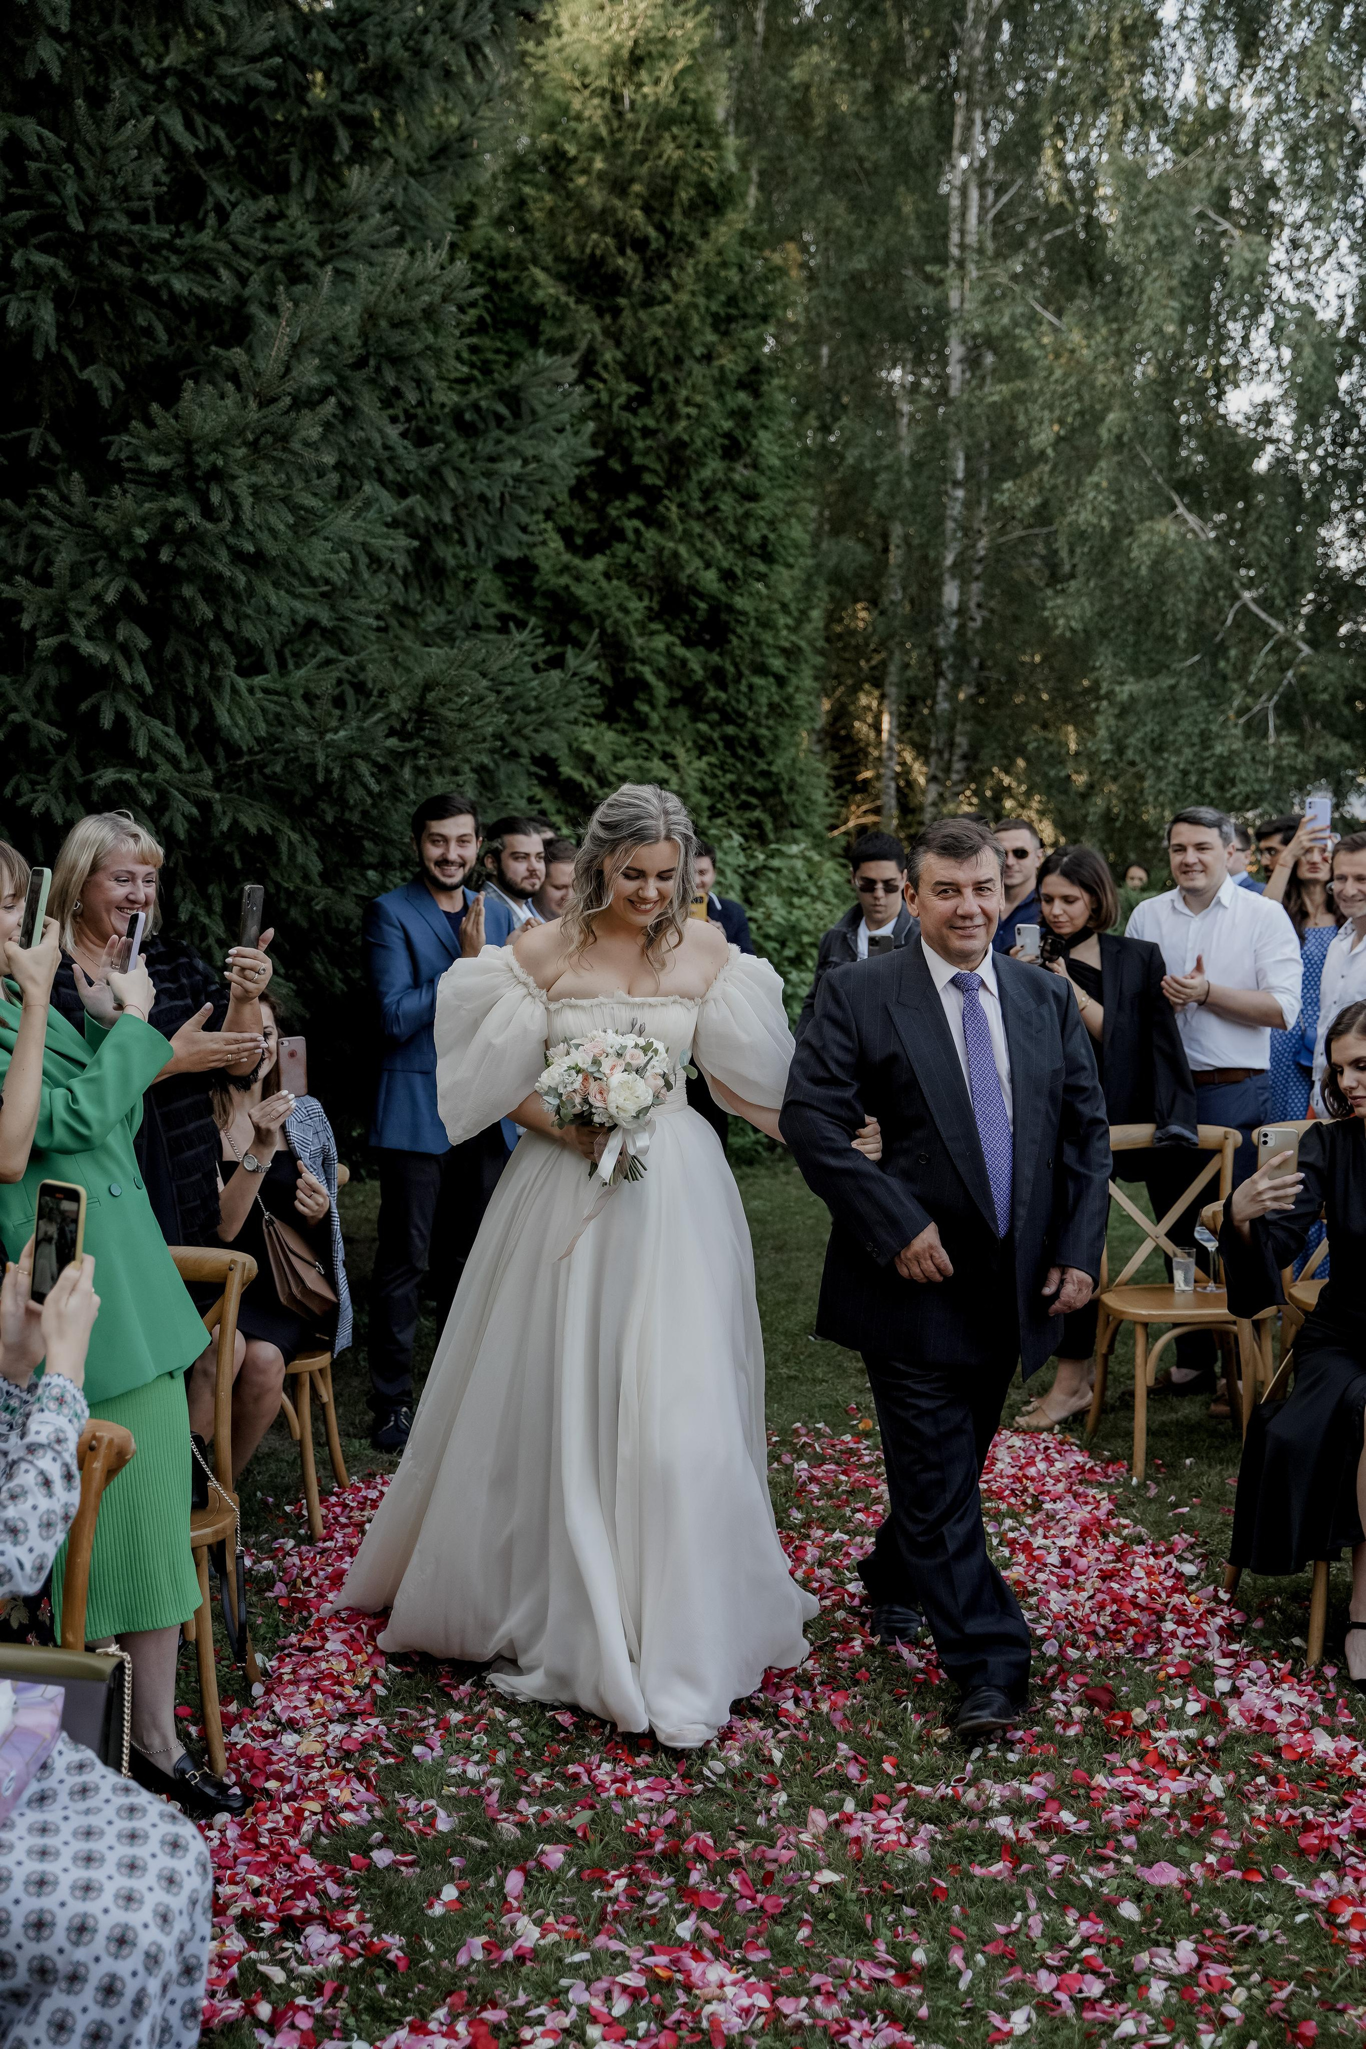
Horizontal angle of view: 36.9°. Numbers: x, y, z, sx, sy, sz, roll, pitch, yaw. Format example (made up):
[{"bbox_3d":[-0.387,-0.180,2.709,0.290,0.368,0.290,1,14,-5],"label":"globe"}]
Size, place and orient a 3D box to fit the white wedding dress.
[{"bbox_3d":[-0.228,0.567,4.251,1.015,1.468,0.916,-1,4,-6],"label":"white wedding dress"}]

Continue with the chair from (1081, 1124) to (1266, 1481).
[{"bbox_3d":[1.362,0.739,5.579,0.478,0.877,0.502,-1,4,-2],"label":"chair"}]

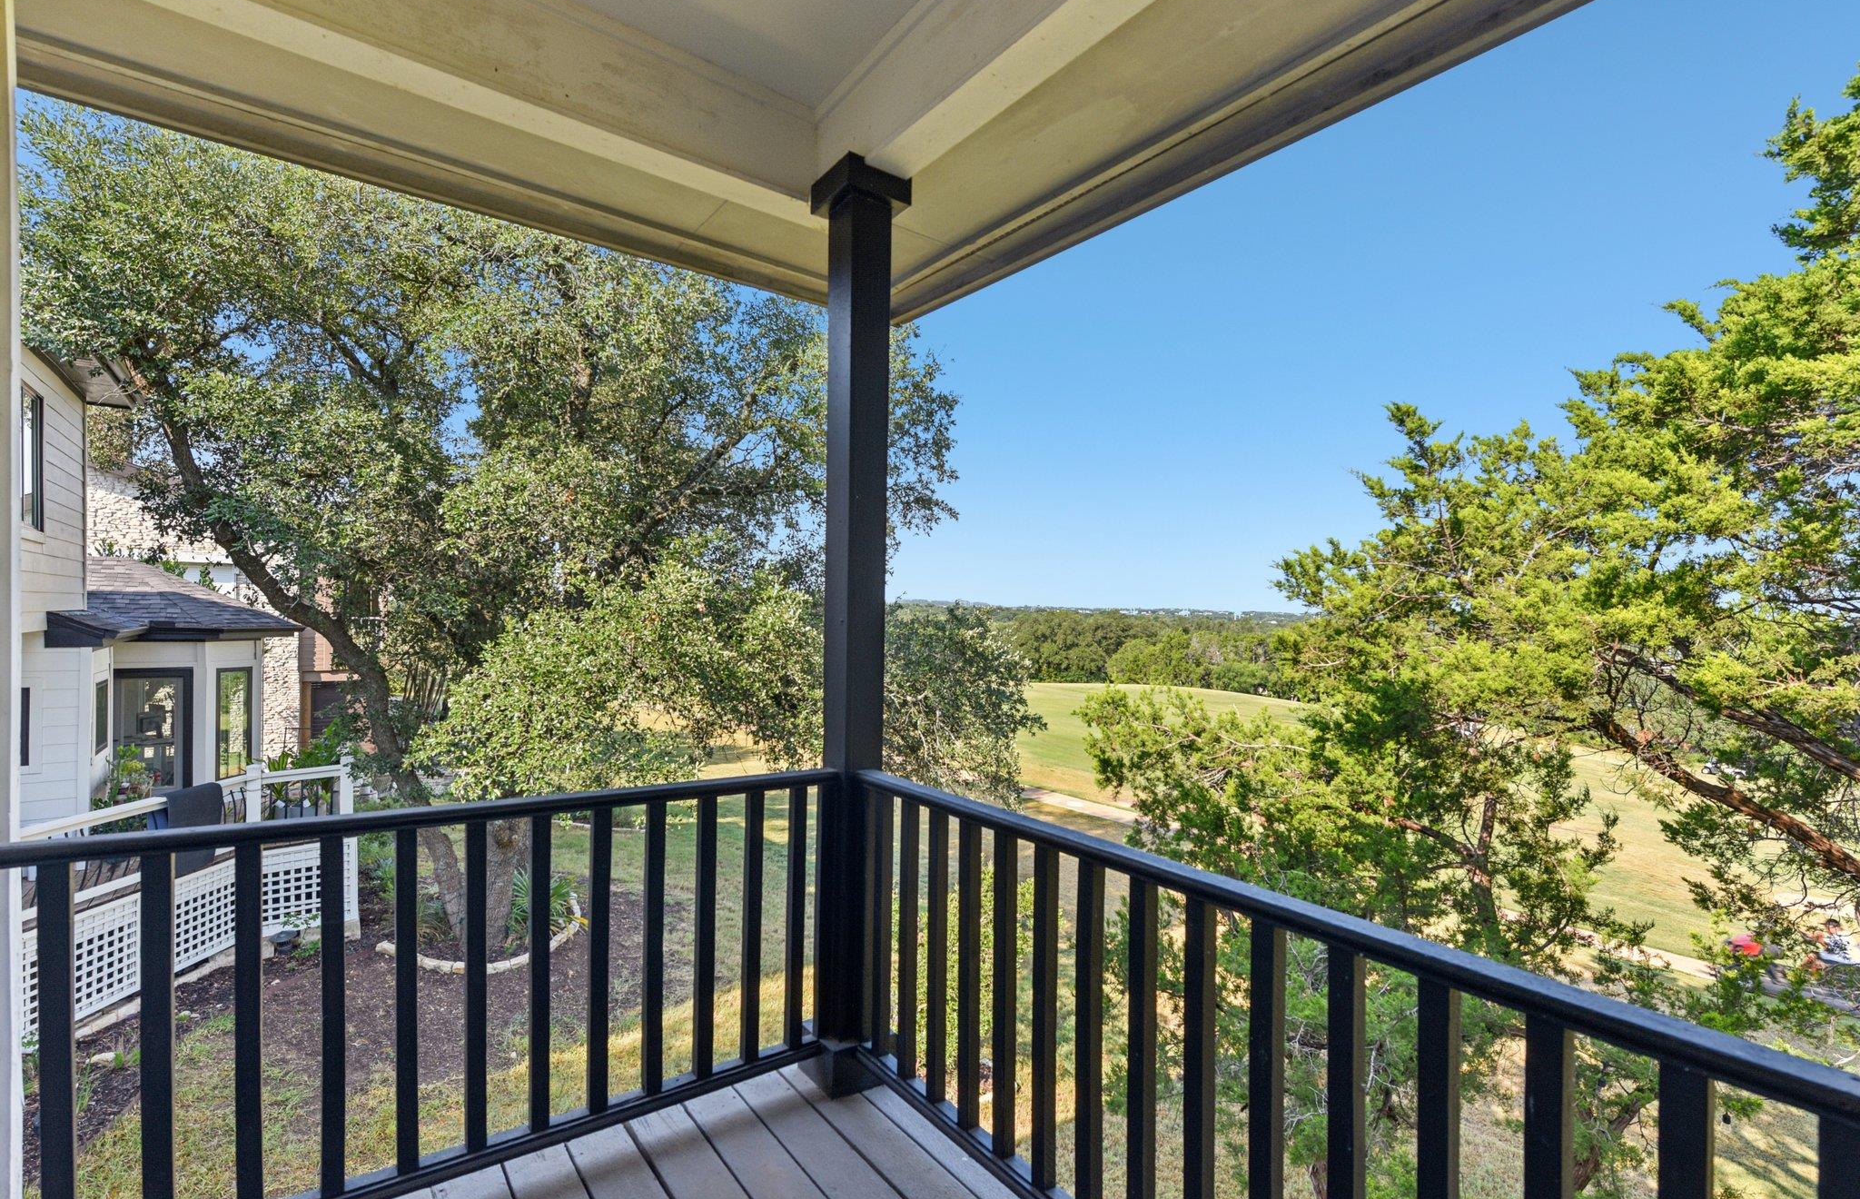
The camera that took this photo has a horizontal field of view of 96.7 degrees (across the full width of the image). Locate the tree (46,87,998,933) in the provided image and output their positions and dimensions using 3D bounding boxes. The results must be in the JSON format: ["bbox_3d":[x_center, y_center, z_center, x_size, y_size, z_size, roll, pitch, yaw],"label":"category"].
[{"bbox_3d":[-5.100,-1.000,10.500,11.500,11.000,10.000,1,-1,0],"label":"tree"}]

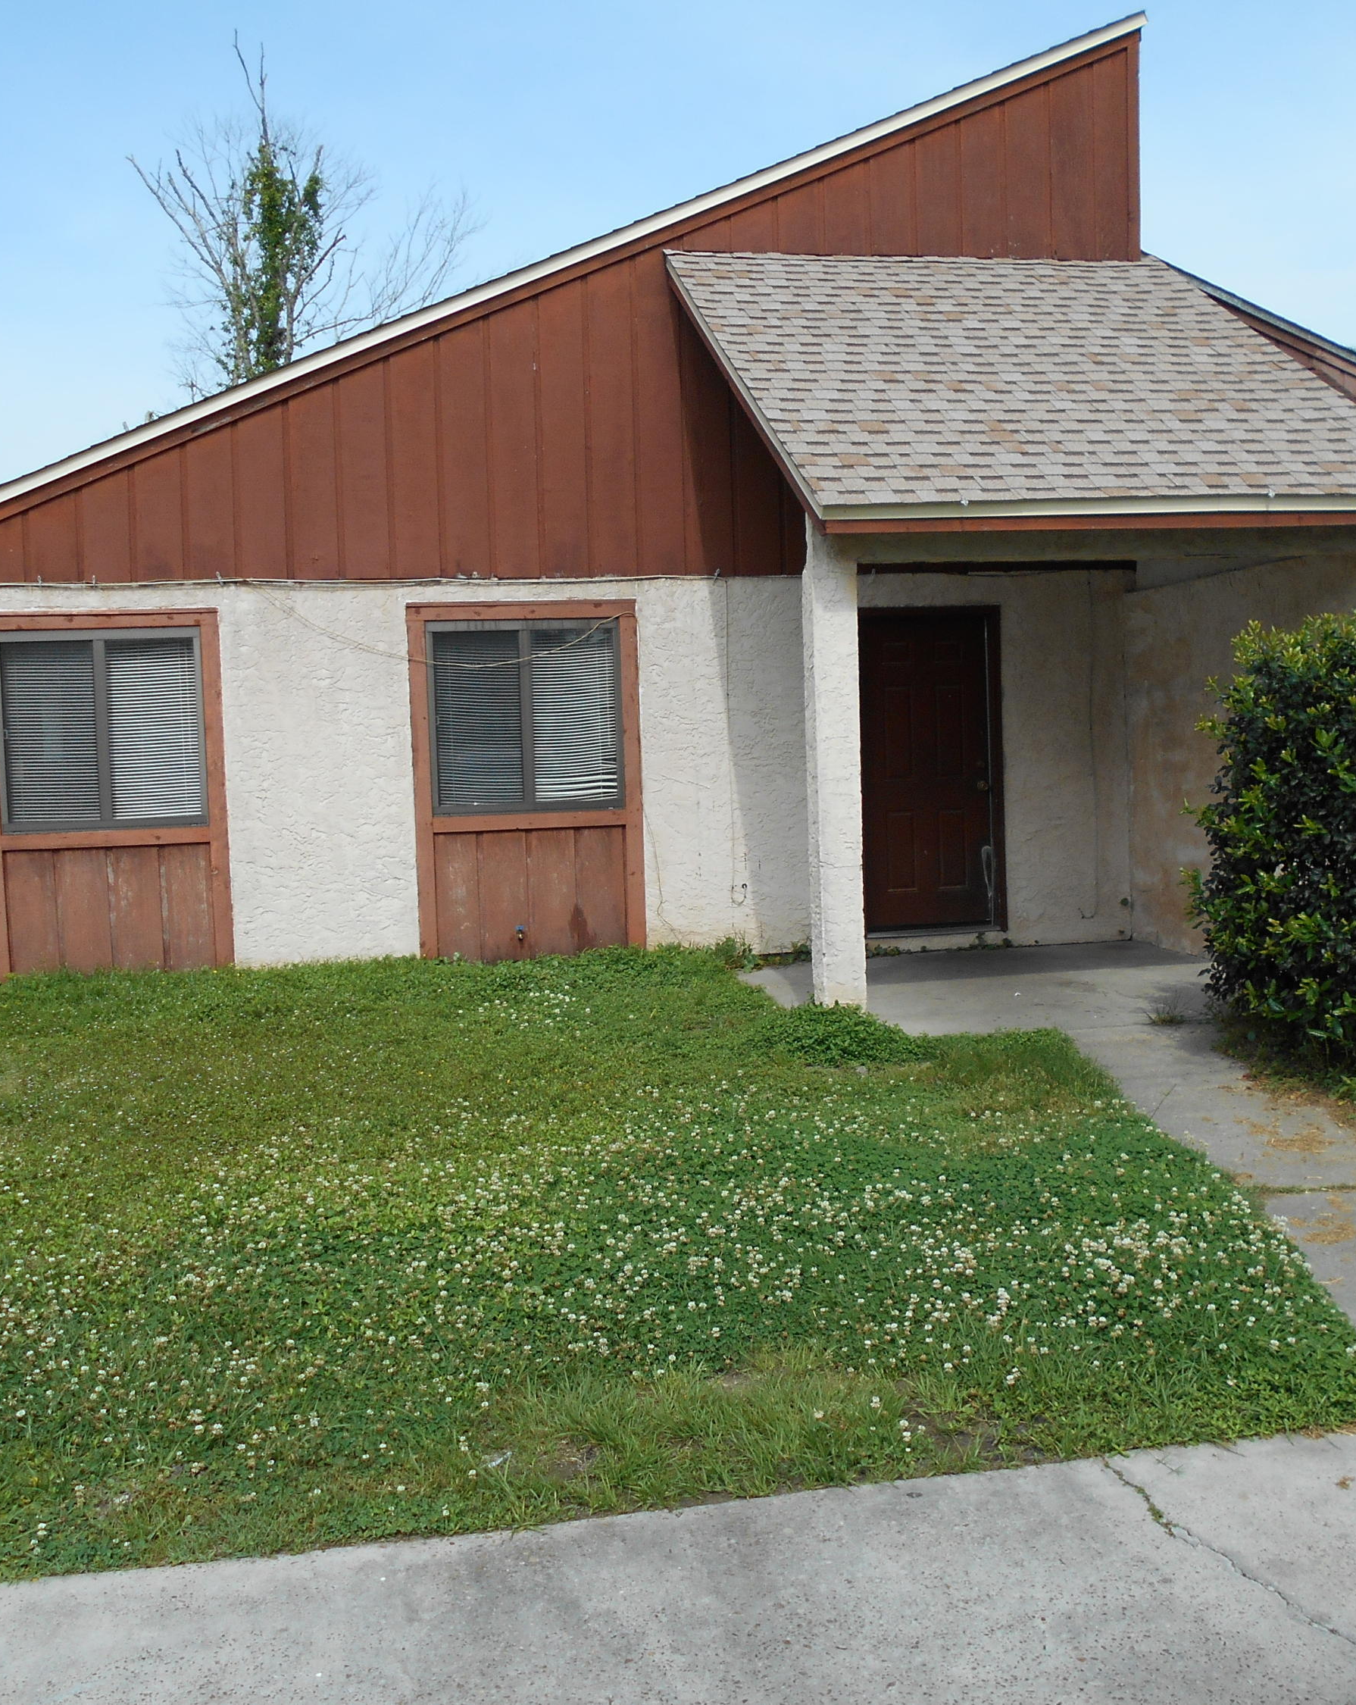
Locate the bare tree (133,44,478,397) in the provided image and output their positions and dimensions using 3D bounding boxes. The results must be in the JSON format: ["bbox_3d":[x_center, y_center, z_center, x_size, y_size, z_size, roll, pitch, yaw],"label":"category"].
[{"bbox_3d":[-5.784,-6.288,26.576,5.300,12.672,4.900,-2,3,-10],"label":"bare tree"}]

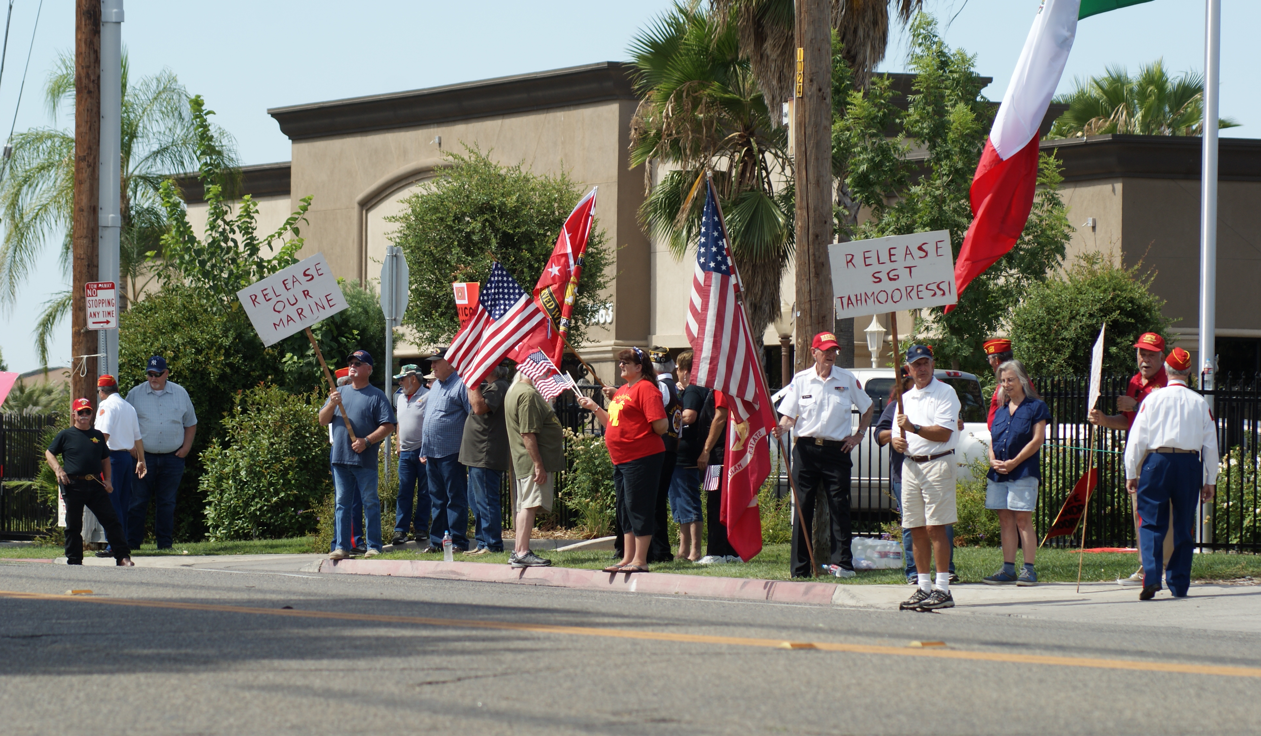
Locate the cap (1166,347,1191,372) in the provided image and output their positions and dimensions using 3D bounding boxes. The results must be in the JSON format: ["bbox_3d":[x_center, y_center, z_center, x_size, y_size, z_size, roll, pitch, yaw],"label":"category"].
[{"bbox_3d":[3.830,-0.058,44.100,0.160,0.150,0.260,0,-1,-20],"label":"cap"}]

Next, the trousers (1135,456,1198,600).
[{"bbox_3d":[3.744,1.082,43.900,0.440,1.000,0.370,0,0,-3],"label":"trousers"}]

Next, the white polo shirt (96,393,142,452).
[{"bbox_3d":[-4.905,0.519,60.500,0.480,0.570,0.320,0,-1,-34],"label":"white polo shirt"}]

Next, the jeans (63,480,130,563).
[{"bbox_3d":[-4.996,1.445,59.000,0.600,0.800,0.340,0,-1,-6],"label":"jeans"}]

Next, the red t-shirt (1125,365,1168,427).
[{"bbox_3d":[3.783,0.299,45.600,0.520,0.660,0.330,0,-1,20],"label":"red t-shirt"}]

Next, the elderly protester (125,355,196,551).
[{"bbox_3d":[-4.471,0.805,60.000,0.700,1.840,0.420,1,-1,5],"label":"elderly protester"}]

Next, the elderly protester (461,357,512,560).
[{"bbox_3d":[-1.294,0.808,56.600,0.450,1.730,0.500,1,-1,-25],"label":"elderly protester"}]

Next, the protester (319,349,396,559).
[{"bbox_3d":[-2.382,0.751,55.000,0.660,1.820,0.460,0,0,22],"label":"protester"}]

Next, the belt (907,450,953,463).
[{"bbox_3d":[2.018,0.598,42.600,0.360,0.090,0.290,0,-1,37],"label":"belt"}]

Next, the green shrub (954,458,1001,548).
[{"bbox_3d":[3.209,1.232,58.500,0.750,0.860,0.700,1,-1,0],"label":"green shrub"}]

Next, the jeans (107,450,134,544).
[{"bbox_3d":[-4.905,1.274,60.500,0.380,0.980,0.360,1,-1,-37],"label":"jeans"}]

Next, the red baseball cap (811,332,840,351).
[{"bbox_3d":[1.400,-0.191,45.300,0.180,0.140,0.260,1,-1,-37],"label":"red baseball cap"}]

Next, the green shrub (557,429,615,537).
[{"bbox_3d":[-0.362,1.123,61.800,0.800,1.070,0.750,0,0,0],"label":"green shrub"}]

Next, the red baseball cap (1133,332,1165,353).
[{"bbox_3d":[3.787,-0.190,46.000,0.190,0.145,0.280,0,-1,23],"label":"red baseball cap"}]

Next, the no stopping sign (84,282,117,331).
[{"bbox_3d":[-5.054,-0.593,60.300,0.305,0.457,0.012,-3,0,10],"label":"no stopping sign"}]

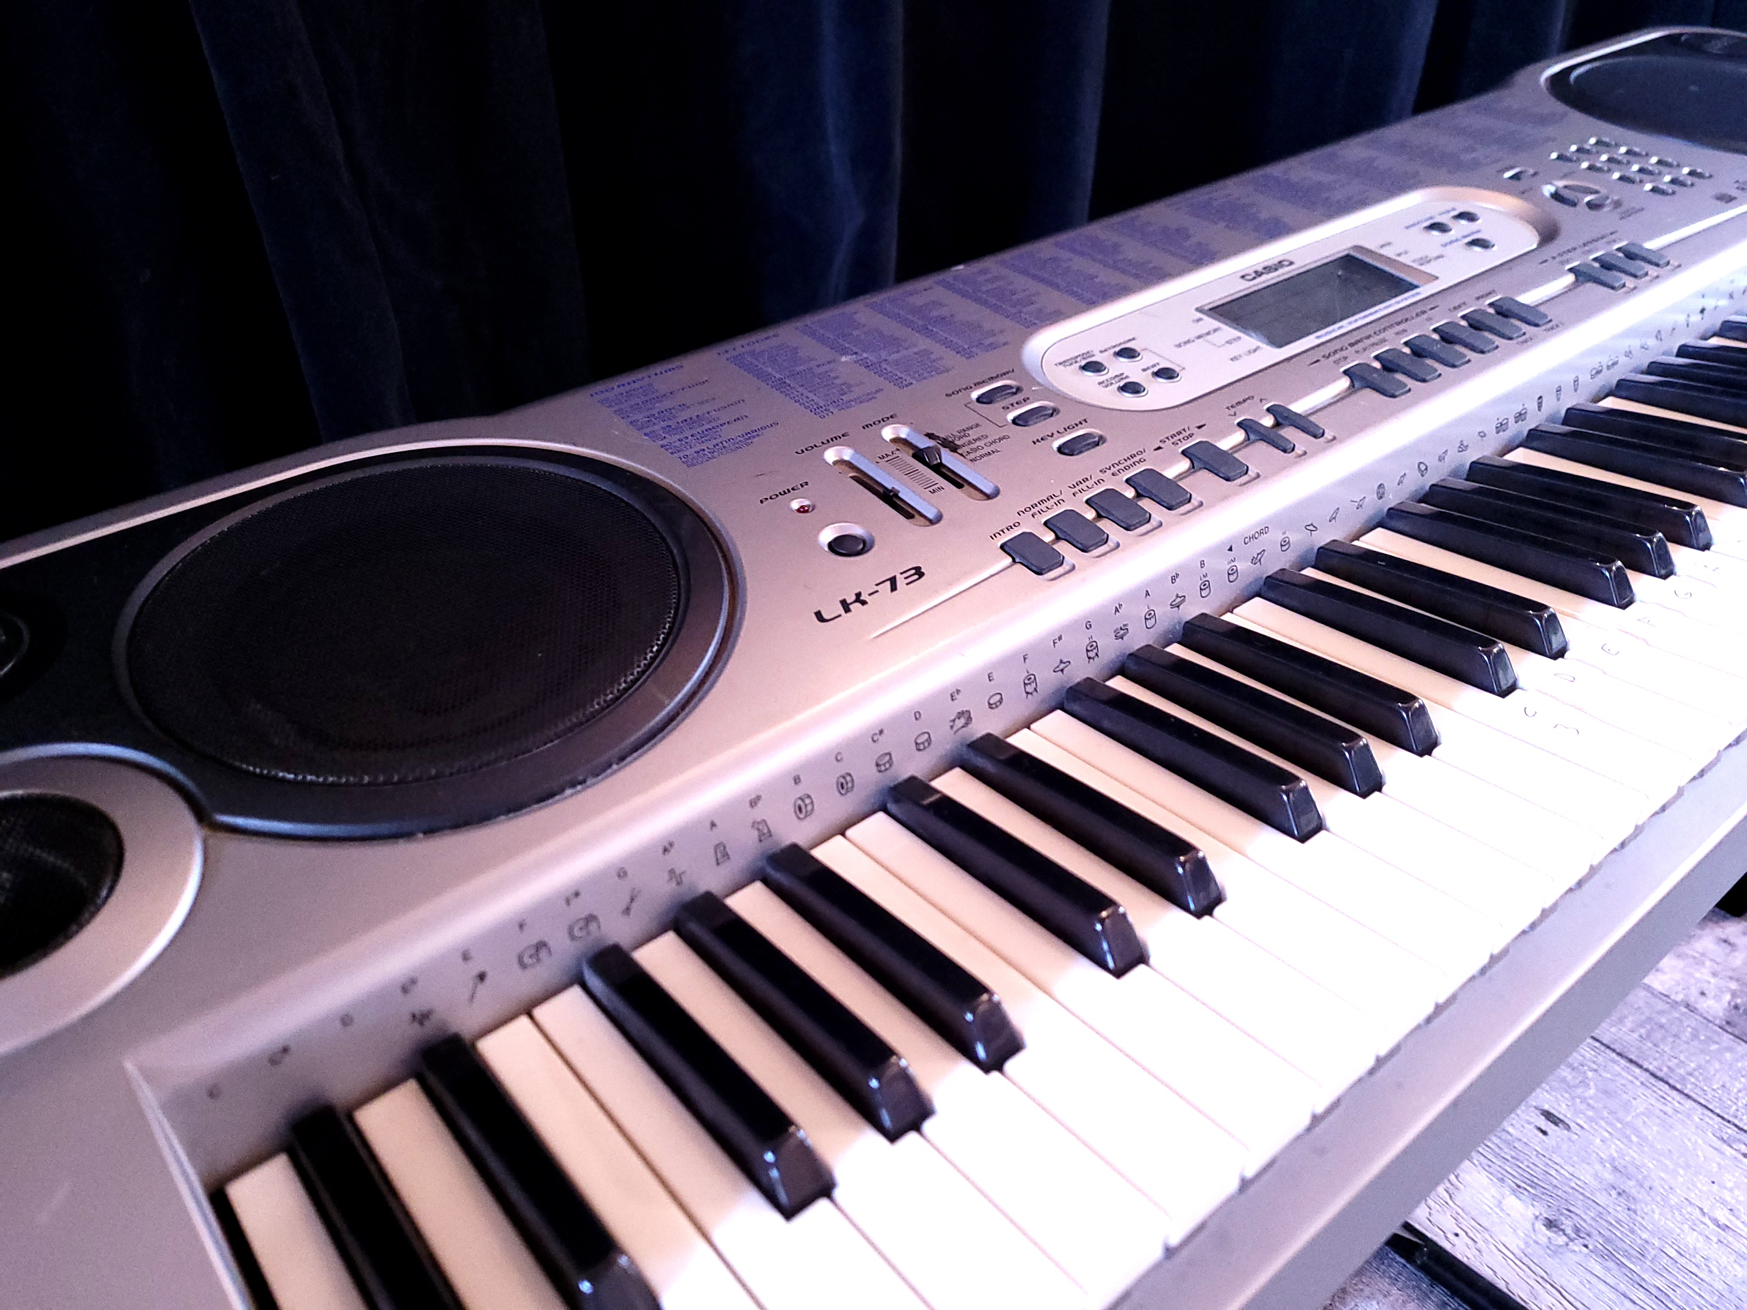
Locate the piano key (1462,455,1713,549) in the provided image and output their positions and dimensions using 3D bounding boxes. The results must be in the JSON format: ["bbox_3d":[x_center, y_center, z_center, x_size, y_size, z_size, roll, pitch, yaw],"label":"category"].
[{"bbox_3d":[0.261,-0.058,0.479,0.011,0.013,0.088,-26,37,-29],"label":"piano key"}]

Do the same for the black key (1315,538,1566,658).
[{"bbox_3d":[0.186,-0.021,0.433,0.011,0.012,0.087,-26,38,-29],"label":"black key"}]

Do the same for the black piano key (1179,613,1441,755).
[{"bbox_3d":[0.130,0.006,0.397,0.011,0.013,0.088,-26,37,-29],"label":"black piano key"}]

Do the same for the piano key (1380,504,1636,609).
[{"bbox_3d":[0.218,-0.037,0.453,0.011,0.013,0.088,-26,37,-29],"label":"piano key"}]

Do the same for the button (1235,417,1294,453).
[{"bbox_3d":[0.141,-0.080,0.472,0.007,0.004,0.021,-26,48,-29],"label":"button"}]

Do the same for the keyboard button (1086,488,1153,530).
[{"bbox_3d":[0.082,-0.047,0.435,0.011,0.004,0.020,-26,47,-30],"label":"keyboard button"}]

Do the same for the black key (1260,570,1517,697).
[{"bbox_3d":[0.163,-0.011,0.419,0.010,0.013,0.088,-26,38,-30],"label":"black key"}]

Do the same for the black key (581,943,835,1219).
[{"bbox_3d":[-0.039,0.089,0.291,0.011,0.012,0.087,-26,38,-29],"label":"black key"}]

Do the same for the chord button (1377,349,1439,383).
[{"bbox_3d":[0.212,-0.113,0.521,0.011,0.004,0.025,-26,47,-30],"label":"chord button"}]

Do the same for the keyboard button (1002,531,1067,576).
[{"bbox_3d":[0.050,-0.033,0.411,0.013,0.004,0.018,-26,48,-29],"label":"keyboard button"}]

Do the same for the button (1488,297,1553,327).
[{"bbox_3d":[0.277,-0.145,0.562,0.011,0.004,0.024,-26,47,-30],"label":"button"}]

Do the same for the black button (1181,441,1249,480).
[{"bbox_3d":[0.121,-0.067,0.461,0.011,0.004,0.022,-26,47,-30],"label":"black button"}]

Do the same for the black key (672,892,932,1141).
[{"bbox_3d":[-0.019,0.079,0.303,0.011,0.013,0.088,-26,37,-29],"label":"black key"}]

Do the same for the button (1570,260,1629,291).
[{"bbox_3d":[0.325,-0.170,0.588,0.013,0.004,0.020,-26,48,-29],"label":"button"}]

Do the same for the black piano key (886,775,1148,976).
[{"bbox_3d":[0.034,0.053,0.337,0.010,0.013,0.088,-26,38,-30],"label":"black piano key"}]

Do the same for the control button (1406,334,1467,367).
[{"bbox_3d":[0.228,-0.121,0.531,0.011,0.004,0.025,-26,47,-30],"label":"control button"}]

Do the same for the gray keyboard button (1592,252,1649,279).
[{"bbox_3d":[0.340,-0.178,0.598,0.013,0.004,0.020,-26,48,-29],"label":"gray keyboard button"}]

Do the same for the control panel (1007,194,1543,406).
[{"bbox_3d":[0.196,-0.161,0.578,0.325,0.011,0.083,-26,48,-29],"label":"control panel"}]

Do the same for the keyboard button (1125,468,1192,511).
[{"bbox_3d":[0.097,-0.054,0.445,0.014,0.005,0.021,-26,49,-29],"label":"keyboard button"}]

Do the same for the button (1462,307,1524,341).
[{"bbox_3d":[0.258,-0.138,0.546,0.013,0.004,0.020,-26,48,-29],"label":"button"}]

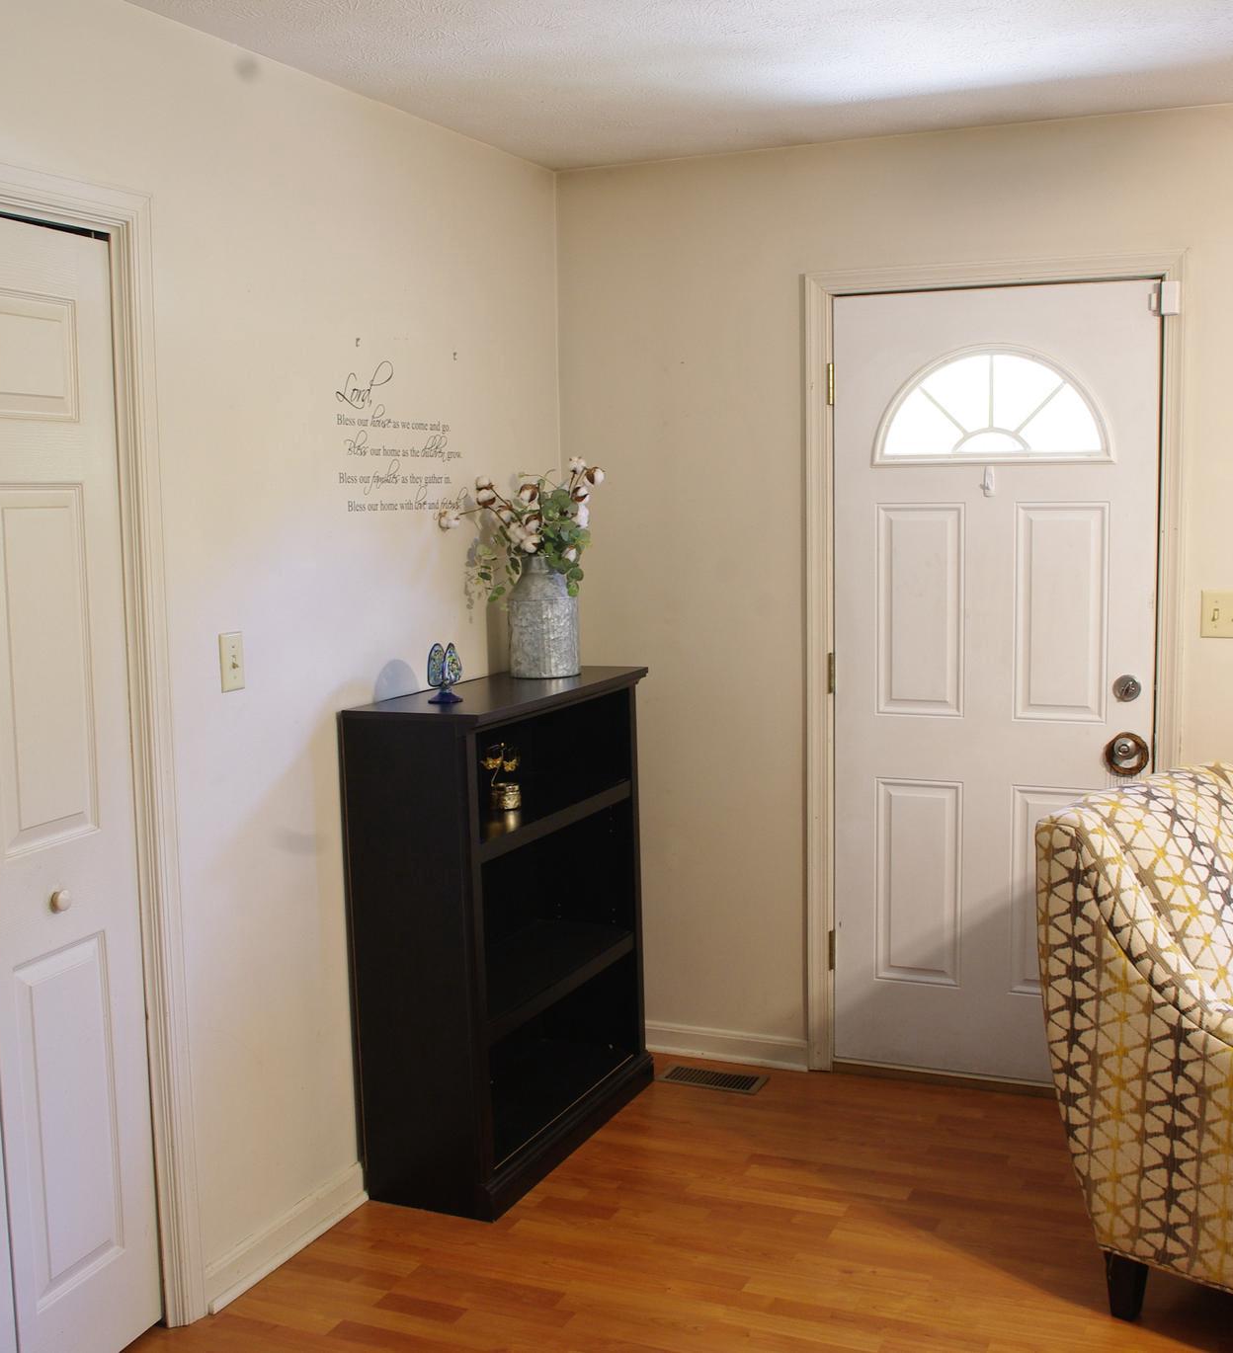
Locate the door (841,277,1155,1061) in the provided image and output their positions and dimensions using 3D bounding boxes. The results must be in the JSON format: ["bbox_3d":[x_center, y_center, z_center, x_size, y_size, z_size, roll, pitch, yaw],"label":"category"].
[{"bbox_3d":[0.944,0.047,3.838,0.810,2.030,0.045,2,7,24],"label":"door"}]

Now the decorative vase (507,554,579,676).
[{"bbox_3d":[-0.185,-0.151,3.840,0.175,0.300,0.175,-1,6,0],"label":"decorative vase"}]

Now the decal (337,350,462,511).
[{"bbox_3d":[-0.485,-0.541,3.480,0.006,0.355,0.535,2,7,24],"label":"decal"}]

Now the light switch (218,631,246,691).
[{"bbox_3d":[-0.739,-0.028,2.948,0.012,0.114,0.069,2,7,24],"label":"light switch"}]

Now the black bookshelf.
[{"bbox_3d":[-0.237,0.582,3.677,0.325,1.120,0.905,2,7,24],"label":"black bookshelf"}]

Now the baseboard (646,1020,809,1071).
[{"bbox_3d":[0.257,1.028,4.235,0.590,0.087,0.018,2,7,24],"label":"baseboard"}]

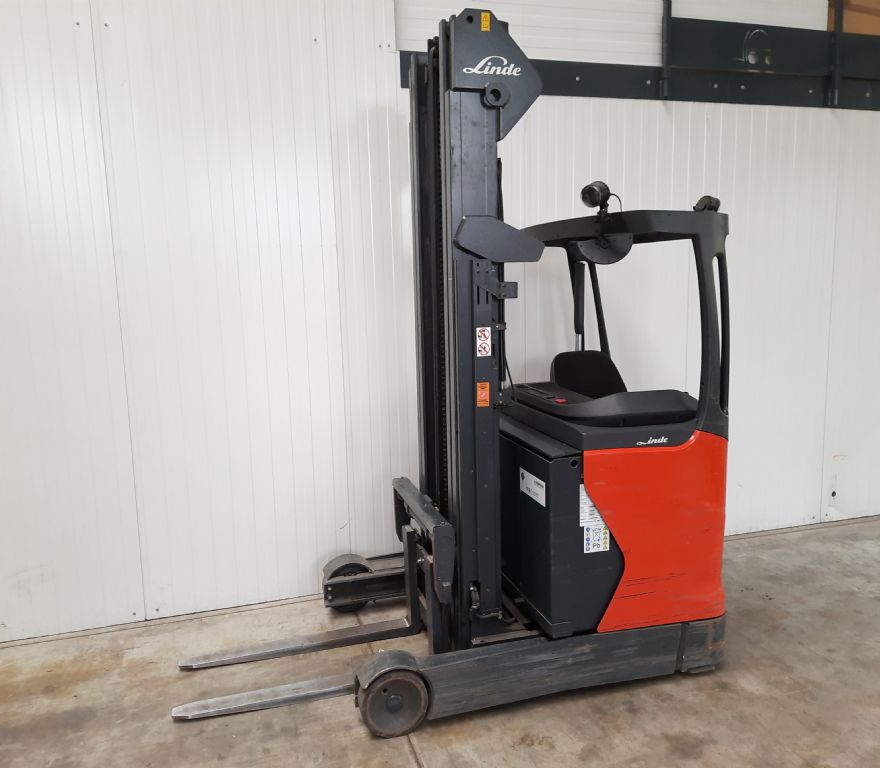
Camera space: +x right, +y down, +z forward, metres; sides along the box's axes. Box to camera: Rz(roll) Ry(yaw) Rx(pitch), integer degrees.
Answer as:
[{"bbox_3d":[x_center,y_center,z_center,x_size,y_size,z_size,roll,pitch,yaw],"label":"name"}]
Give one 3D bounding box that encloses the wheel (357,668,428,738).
[{"bbox_3d":[-0.196,1.296,2.936,0.286,0.286,0.104,-4,9,-16],"label":"wheel"}]

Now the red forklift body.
[{"bbox_3d":[0.808,0.565,3.737,0.785,0.876,1.250,-4,9,-16],"label":"red forklift body"}]

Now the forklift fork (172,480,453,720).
[{"bbox_3d":[-0.632,0.985,3.371,1.230,0.779,0.766,-4,9,-16],"label":"forklift fork"}]

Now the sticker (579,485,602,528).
[{"bbox_3d":[0.662,0.523,3.068,0.122,0.196,0.004,-4,9,-16],"label":"sticker"}]

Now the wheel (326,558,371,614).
[{"bbox_3d":[-0.523,1.137,4.032,0.286,0.286,0.104,-4,9,-16],"label":"wheel"}]

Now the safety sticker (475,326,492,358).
[{"bbox_3d":[0.189,-0.180,3.046,0.064,0.124,0.004,-4,9,-16],"label":"safety sticker"}]

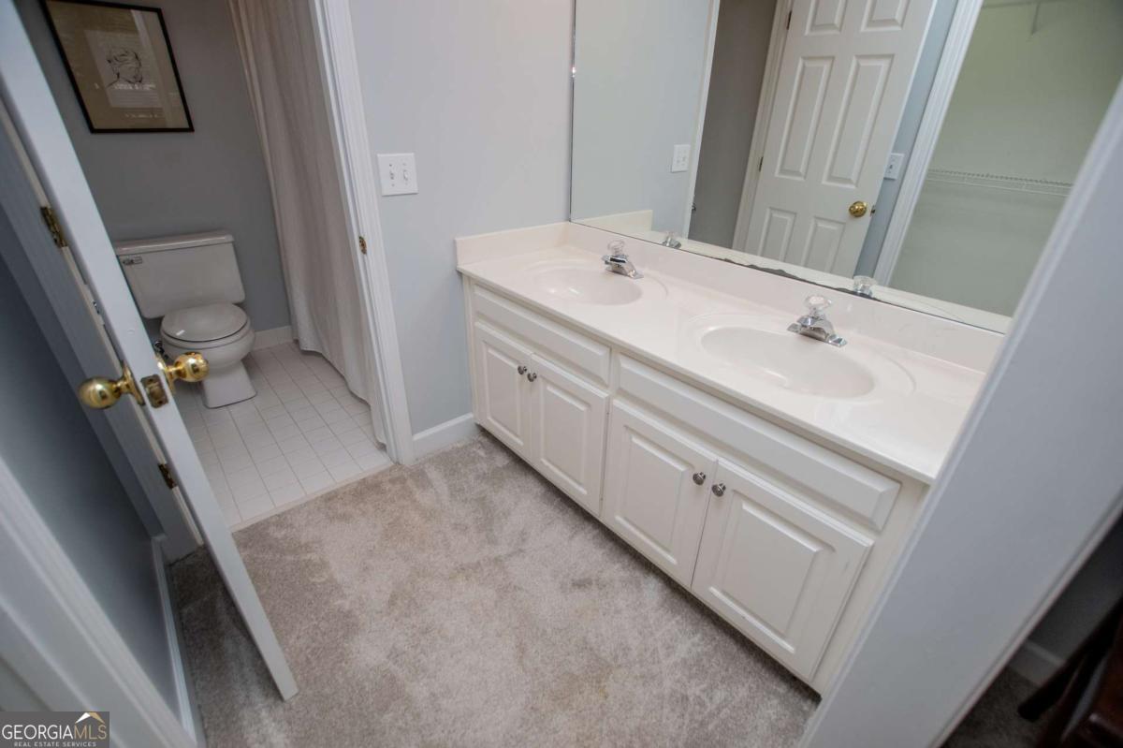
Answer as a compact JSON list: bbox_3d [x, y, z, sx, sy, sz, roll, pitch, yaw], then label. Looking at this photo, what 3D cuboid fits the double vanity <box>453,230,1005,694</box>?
[{"bbox_3d":[0.323,0.099,1.604,0.574,0.887,1.540,-22,37,-37],"label":"double vanity"}]

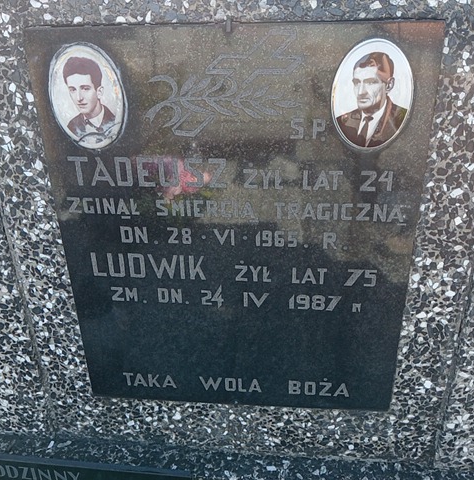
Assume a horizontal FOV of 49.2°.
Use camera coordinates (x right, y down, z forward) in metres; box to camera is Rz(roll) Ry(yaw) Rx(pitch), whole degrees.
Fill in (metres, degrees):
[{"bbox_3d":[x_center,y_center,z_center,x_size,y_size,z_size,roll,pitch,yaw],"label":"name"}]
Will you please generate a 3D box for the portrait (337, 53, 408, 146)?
[{"bbox_3d":[0.151,-0.151,0.571,0.078,0.105,0.008,1,26,5],"label":"portrait"}]

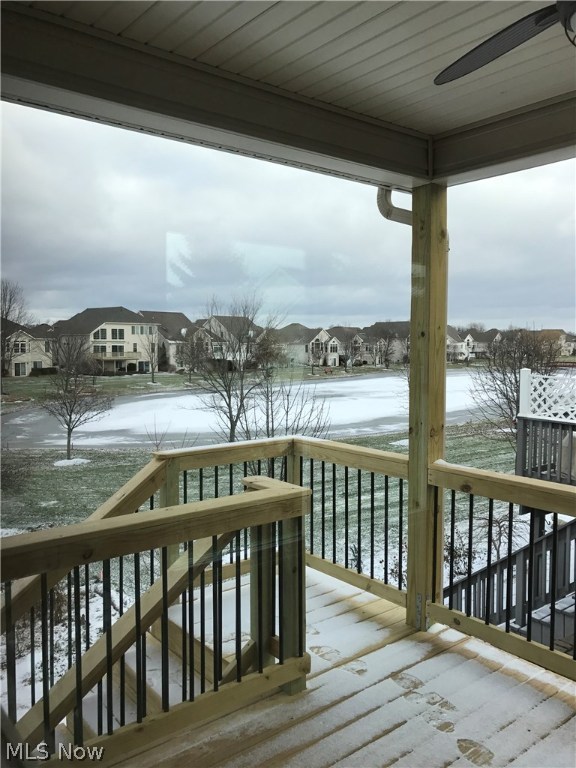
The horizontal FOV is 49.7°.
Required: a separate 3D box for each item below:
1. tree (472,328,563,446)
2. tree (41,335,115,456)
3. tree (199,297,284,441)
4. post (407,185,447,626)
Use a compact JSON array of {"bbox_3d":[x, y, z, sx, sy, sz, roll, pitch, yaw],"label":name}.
[{"bbox_3d":[9.101,0.631,24.466,3.888,5.613,3.771,1,4,20],"label":"tree"},{"bbox_3d":[-9.599,0.640,28.141,3.373,5.569,3.272,-1,4,-19],"label":"tree"},{"bbox_3d":[-2.307,-0.361,28.667,3.909,7.485,3.791,0,4,-5],"label":"tree"},{"bbox_3d":[0.781,0.148,3.488,0.140,2.460,0.140,-3,5,-38],"label":"post"}]

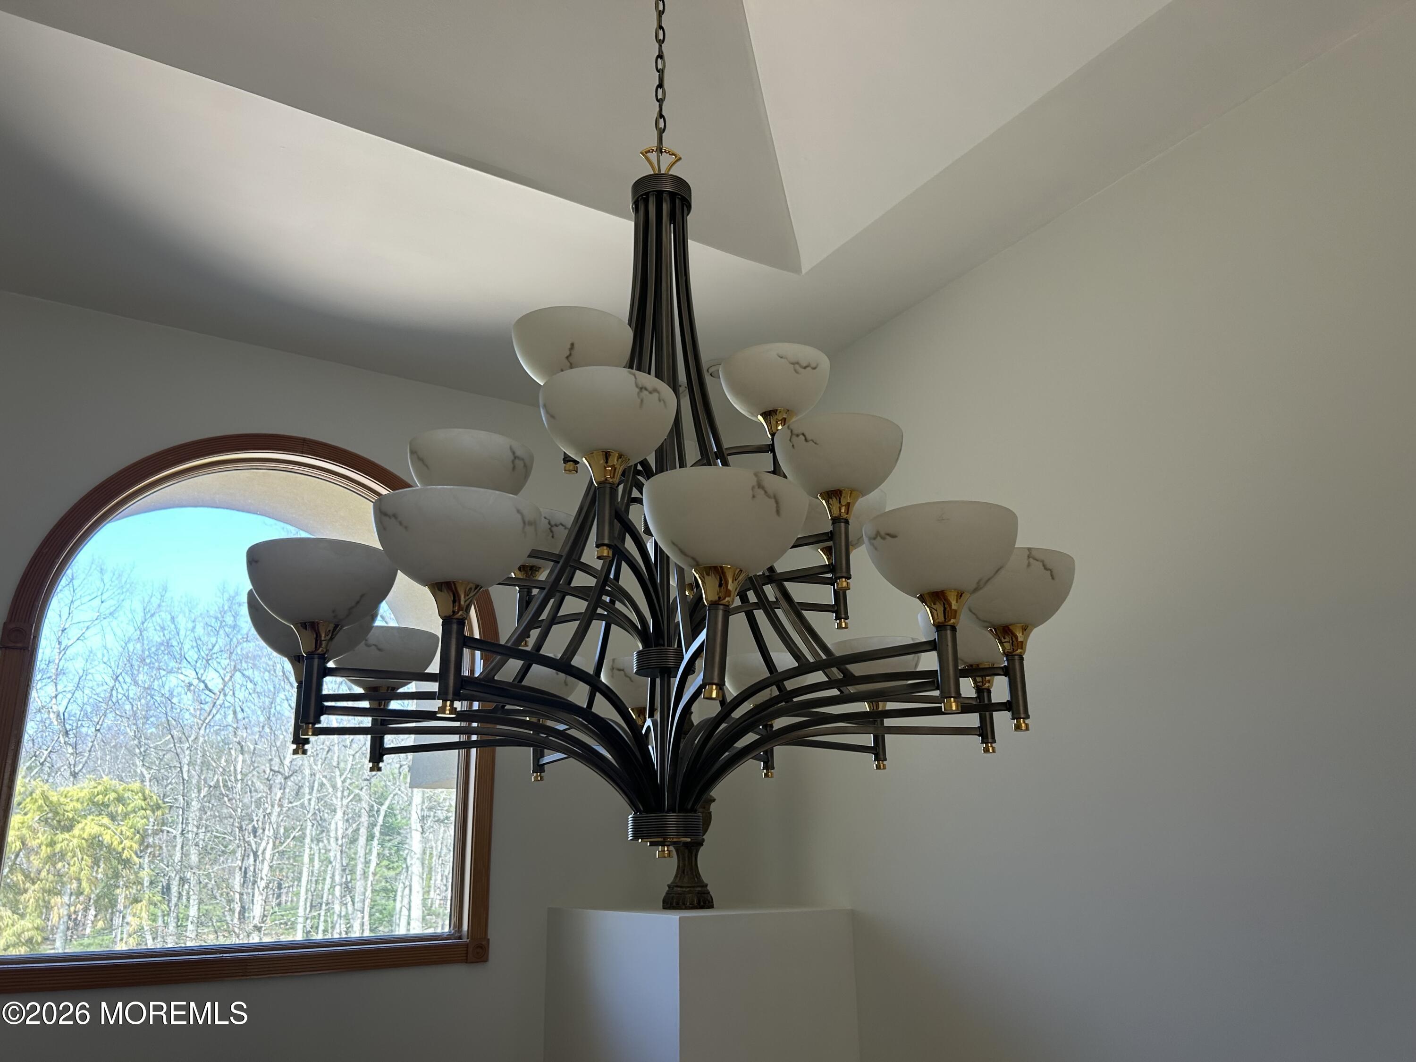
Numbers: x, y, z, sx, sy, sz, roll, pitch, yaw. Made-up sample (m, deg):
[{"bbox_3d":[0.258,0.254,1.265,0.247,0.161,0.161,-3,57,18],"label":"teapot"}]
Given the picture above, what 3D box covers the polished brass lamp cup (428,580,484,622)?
[{"bbox_3d":[-0.321,0.092,1.350,0.070,0.041,0.070,-1,-18,0],"label":"polished brass lamp cup"}]

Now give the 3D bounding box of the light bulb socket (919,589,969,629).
[{"bbox_3d":[0.323,0.108,1.450,0.070,0.041,0.070,-1,-18,0],"label":"light bulb socket"}]

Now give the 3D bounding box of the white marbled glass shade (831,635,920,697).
[{"bbox_3d":[0.330,0.278,2.112,0.196,0.097,0.196,-4,-18,8],"label":"white marbled glass shade"}]

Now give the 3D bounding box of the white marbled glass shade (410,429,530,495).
[{"bbox_3d":[-0.405,-0.085,1.813,0.211,0.105,0.211,-1,-18,0],"label":"white marbled glass shade"}]

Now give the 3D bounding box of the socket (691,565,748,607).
[{"bbox_3d":[0.015,0.070,1.307,0.070,0.041,0.070,-1,-18,0],"label":"socket"}]

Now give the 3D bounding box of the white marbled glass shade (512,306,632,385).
[{"bbox_3d":[-0.240,-0.300,1.894,0.211,0.105,0.211,-1,-18,0],"label":"white marbled glass shade"}]

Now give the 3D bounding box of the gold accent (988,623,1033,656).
[{"bbox_3d":[0.476,0.172,1.664,0.070,0.041,0.070,-1,-18,0],"label":"gold accent"}]

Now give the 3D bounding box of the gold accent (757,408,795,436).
[{"bbox_3d":[0.130,-0.201,2.003,0.070,0.041,0.070,-1,-18,0],"label":"gold accent"}]

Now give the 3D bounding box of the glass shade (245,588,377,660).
[{"bbox_3d":[-0.666,0.165,1.787,0.211,0.105,0.211,-1,-18,0],"label":"glass shade"}]

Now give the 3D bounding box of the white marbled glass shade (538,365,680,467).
[{"bbox_3d":[-0.145,-0.144,1.507,0.196,0.097,0.196,1,-18,-6],"label":"white marbled glass shade"}]

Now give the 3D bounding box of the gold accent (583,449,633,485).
[{"bbox_3d":[-0.143,-0.085,1.488,0.066,0.043,0.066,1,-18,-6],"label":"gold accent"}]

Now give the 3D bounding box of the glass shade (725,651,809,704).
[{"bbox_3d":[0.141,0.359,2.494,0.211,0.105,0.211,-1,-18,0],"label":"glass shade"}]

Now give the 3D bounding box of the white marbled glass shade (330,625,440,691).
[{"bbox_3d":[-0.589,0.242,1.933,0.196,0.097,0.196,4,-18,-16],"label":"white marbled glass shade"}]

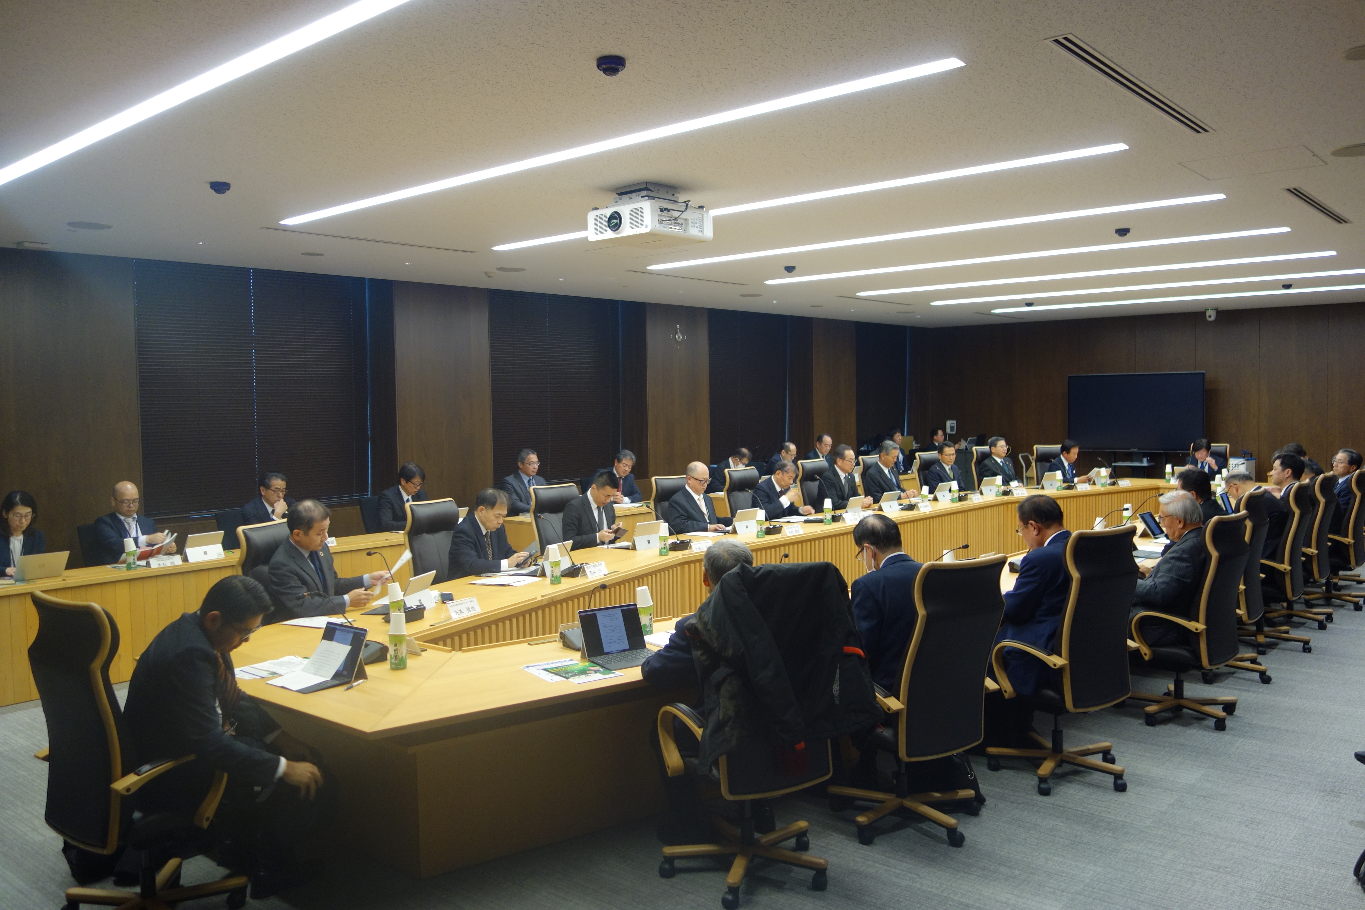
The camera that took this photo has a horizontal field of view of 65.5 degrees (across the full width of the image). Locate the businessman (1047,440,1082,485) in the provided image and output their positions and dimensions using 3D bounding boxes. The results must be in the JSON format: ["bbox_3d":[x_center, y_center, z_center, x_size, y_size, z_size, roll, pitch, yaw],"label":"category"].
[{"bbox_3d":[4.962,0.424,13.166,0.560,1.215,0.800,-3,4,-31],"label":"businessman"}]

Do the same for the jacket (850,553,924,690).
[{"bbox_3d":[0.860,0.752,4.555,0.520,0.660,0.480,-3,3,-29],"label":"jacket"}]

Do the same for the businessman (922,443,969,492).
[{"bbox_3d":[3.069,0.508,11.924,0.520,1.270,0.780,-3,3,-30],"label":"businessman"}]

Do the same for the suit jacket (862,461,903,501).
[{"bbox_3d":[2.154,0.398,11.103,0.450,0.660,0.500,2,4,41],"label":"suit jacket"}]

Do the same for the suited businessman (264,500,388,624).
[{"bbox_3d":[-1.821,0.893,5.613,0.780,1.290,0.520,1,3,29],"label":"suited businessman"}]

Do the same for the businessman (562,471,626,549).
[{"bbox_3d":[-0.626,0.757,7.951,0.760,1.280,0.520,2,4,40],"label":"businessman"}]

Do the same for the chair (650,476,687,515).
[{"bbox_3d":[0.165,0.752,8.895,0.680,1.130,0.640,2,4,41],"label":"chair"}]

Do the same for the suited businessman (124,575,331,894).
[{"bbox_3d":[-1.635,1.038,3.757,0.760,1.180,0.540,-2,3,-27],"label":"suited businessman"}]

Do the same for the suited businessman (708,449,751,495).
[{"bbox_3d":[0.724,0.515,12.835,0.780,1.230,0.520,1,4,38],"label":"suited businessman"}]

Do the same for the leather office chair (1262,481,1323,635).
[{"bbox_3d":[4.035,0.772,7.411,0.650,1.170,0.660,2,4,42],"label":"leather office chair"}]

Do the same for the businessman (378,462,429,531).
[{"bbox_3d":[-2.358,0.708,9.295,0.740,1.290,0.520,2,4,39],"label":"businessman"}]

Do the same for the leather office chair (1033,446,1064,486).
[{"bbox_3d":[4.786,0.459,13.255,0.640,1.140,0.680,-3,4,-35],"label":"leather office chair"}]

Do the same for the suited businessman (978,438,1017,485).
[{"bbox_3d":[4.081,0.429,13.368,0.520,1.290,0.720,-3,4,-35],"label":"suited businessman"}]

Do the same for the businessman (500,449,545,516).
[{"bbox_3d":[-1.499,0.588,10.878,0.800,1.290,0.560,2,4,39],"label":"businessman"}]

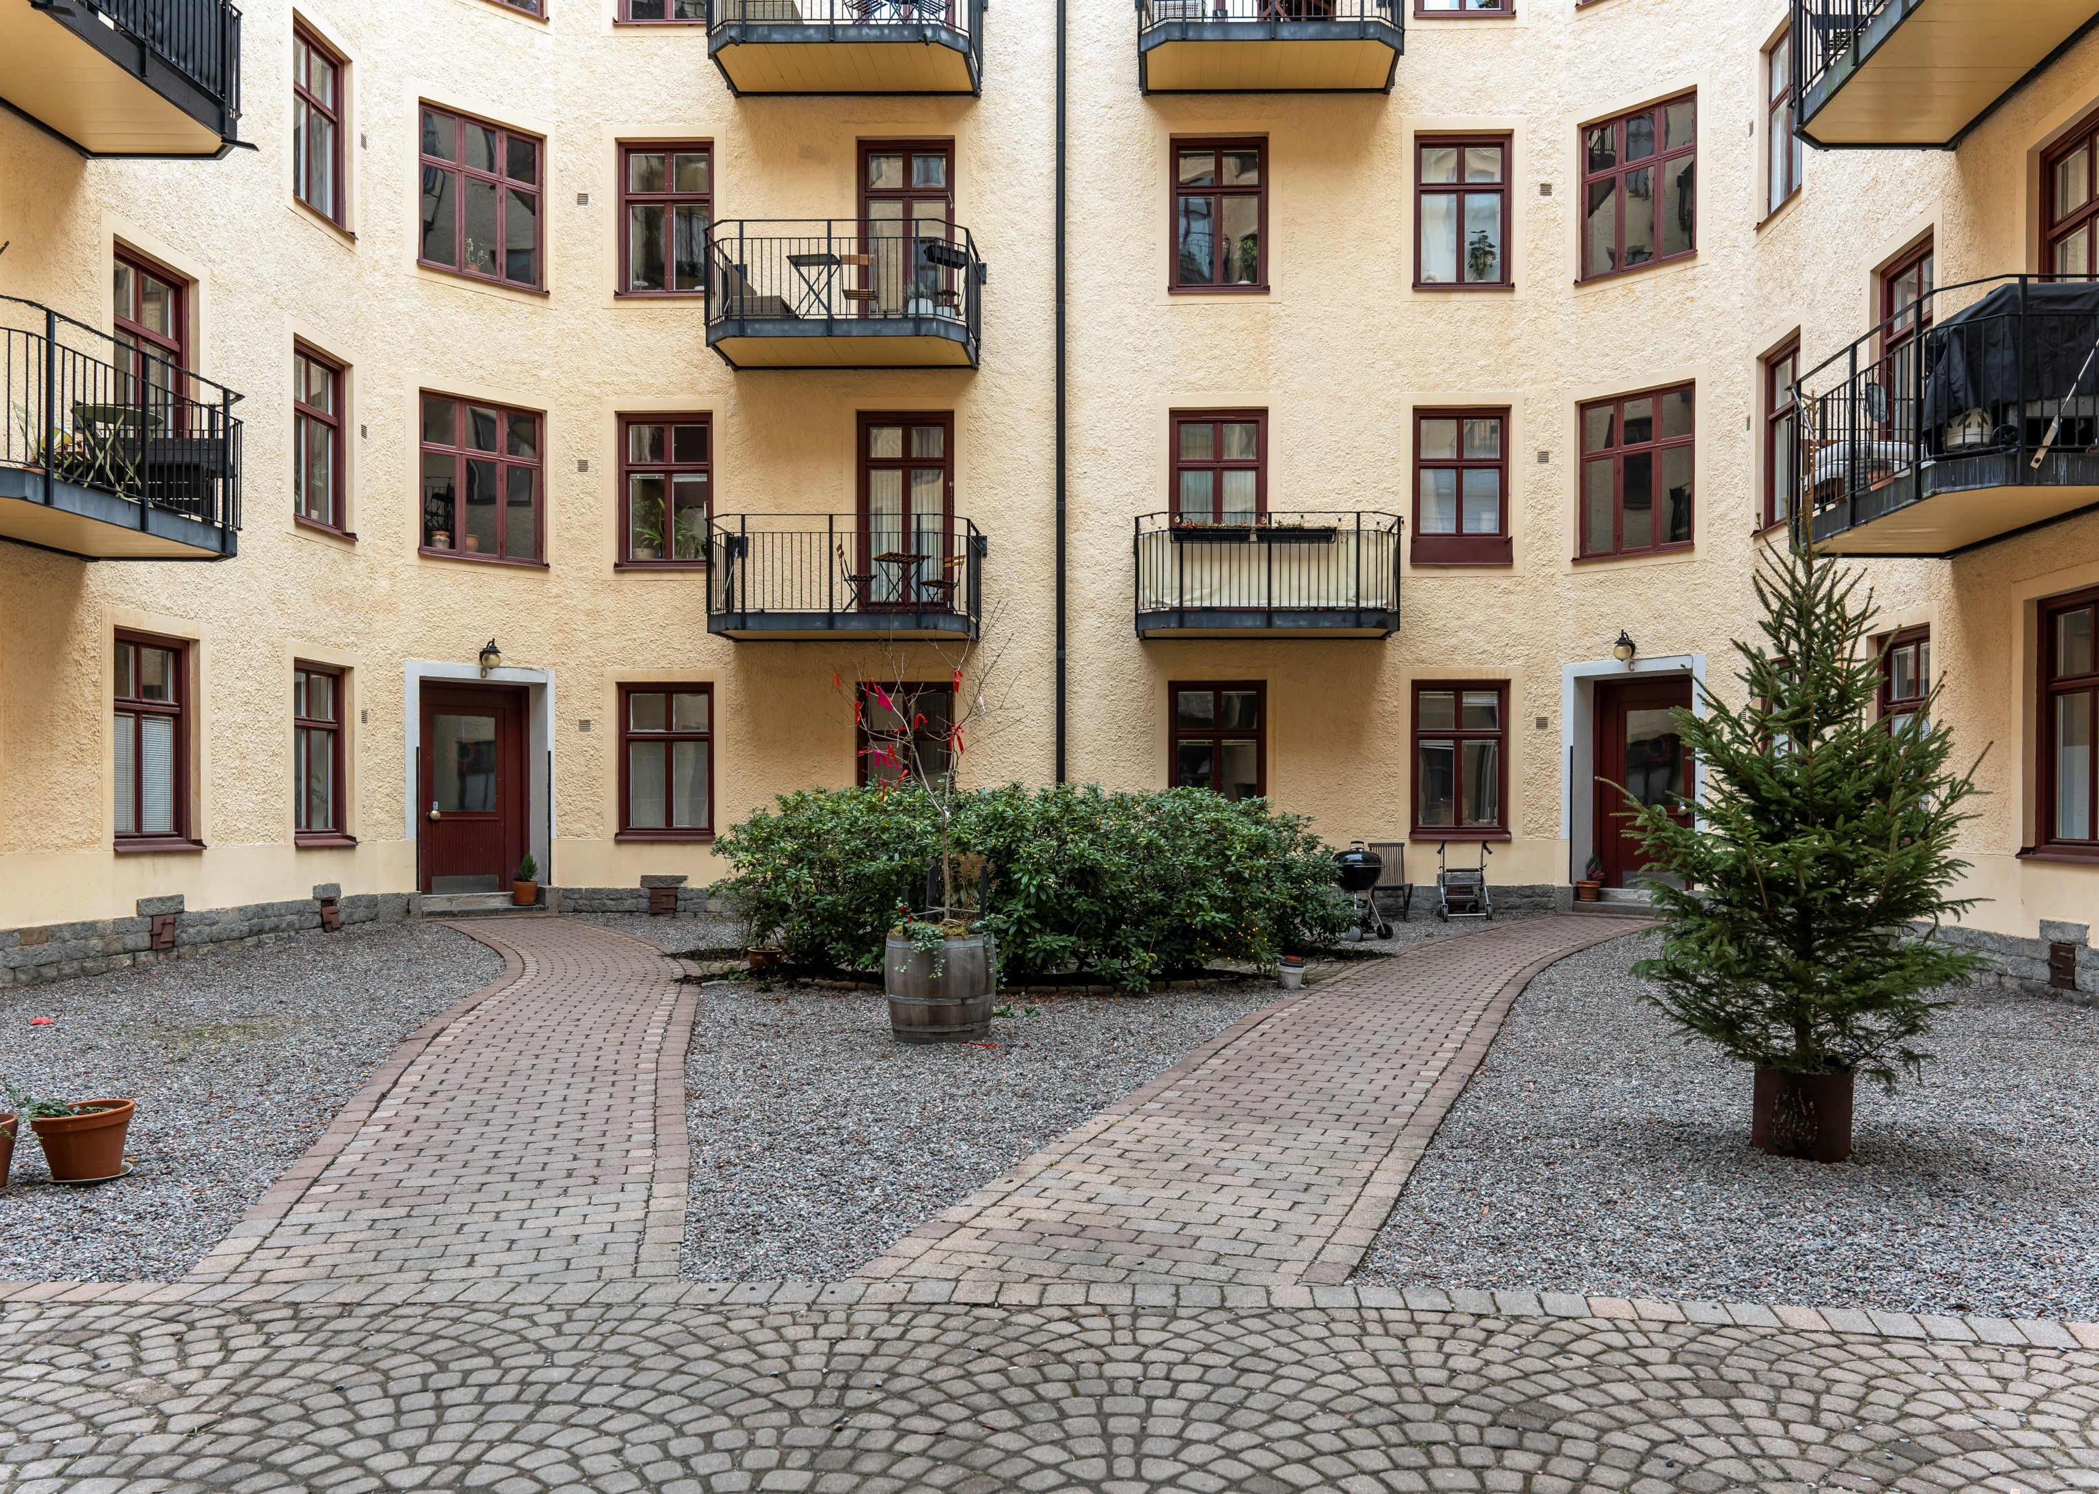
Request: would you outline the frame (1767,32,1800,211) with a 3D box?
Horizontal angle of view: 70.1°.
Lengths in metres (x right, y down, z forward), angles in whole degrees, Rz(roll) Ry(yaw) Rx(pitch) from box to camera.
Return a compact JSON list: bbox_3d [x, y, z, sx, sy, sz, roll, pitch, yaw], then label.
[{"bbox_3d":[7.140,-6.020,14.350,0.130,1.750,1.040,0,-1,4],"label":"frame"}]

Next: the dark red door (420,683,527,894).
[{"bbox_3d":[-6.800,0.470,17.650,1.300,2.450,0.140,1,-1,-37],"label":"dark red door"}]

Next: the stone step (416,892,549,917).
[{"bbox_3d":[-6.300,1.730,16.480,1.420,0.240,0.450,1,-2,-44],"label":"stone step"}]

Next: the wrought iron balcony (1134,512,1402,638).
[{"bbox_3d":[2.360,-1.830,16.150,2.770,1.230,1.200,0,-1,3],"label":"wrought iron balcony"}]

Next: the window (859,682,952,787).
[{"bbox_3d":[-1.741,0.170,18.104,1.168,1.910,0.170,0,-1,1],"label":"window"}]

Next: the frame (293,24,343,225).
[{"bbox_3d":[-7.210,-6.060,14.620,0.130,1.750,1.040,0,-1,4],"label":"frame"}]

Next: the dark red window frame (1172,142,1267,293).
[{"bbox_3d":[2.053,-6.417,18.052,1.164,1.894,0.170,0,-1,1],"label":"dark red window frame"}]

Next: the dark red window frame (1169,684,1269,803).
[{"bbox_3d":[2.037,0.159,18.052,1.154,1.904,0.170,0,-1,1],"label":"dark red window frame"}]

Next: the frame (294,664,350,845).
[{"bbox_3d":[-7.650,0.100,15.620,0.170,1.880,1.100,0,-1,5],"label":"frame"}]

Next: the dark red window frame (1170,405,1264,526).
[{"bbox_3d":[2.043,-2.973,18.052,1.143,2.201,0.170,0,-1,1],"label":"dark red window frame"}]

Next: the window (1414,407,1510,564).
[{"bbox_3d":[4.974,-3.146,18.011,1.140,1.879,0.170,0,-1,1],"label":"window"}]

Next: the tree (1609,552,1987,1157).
[{"bbox_3d":[3.120,0.320,6.200,1.500,2.740,1.500,0,-1,0],"label":"tree"}]

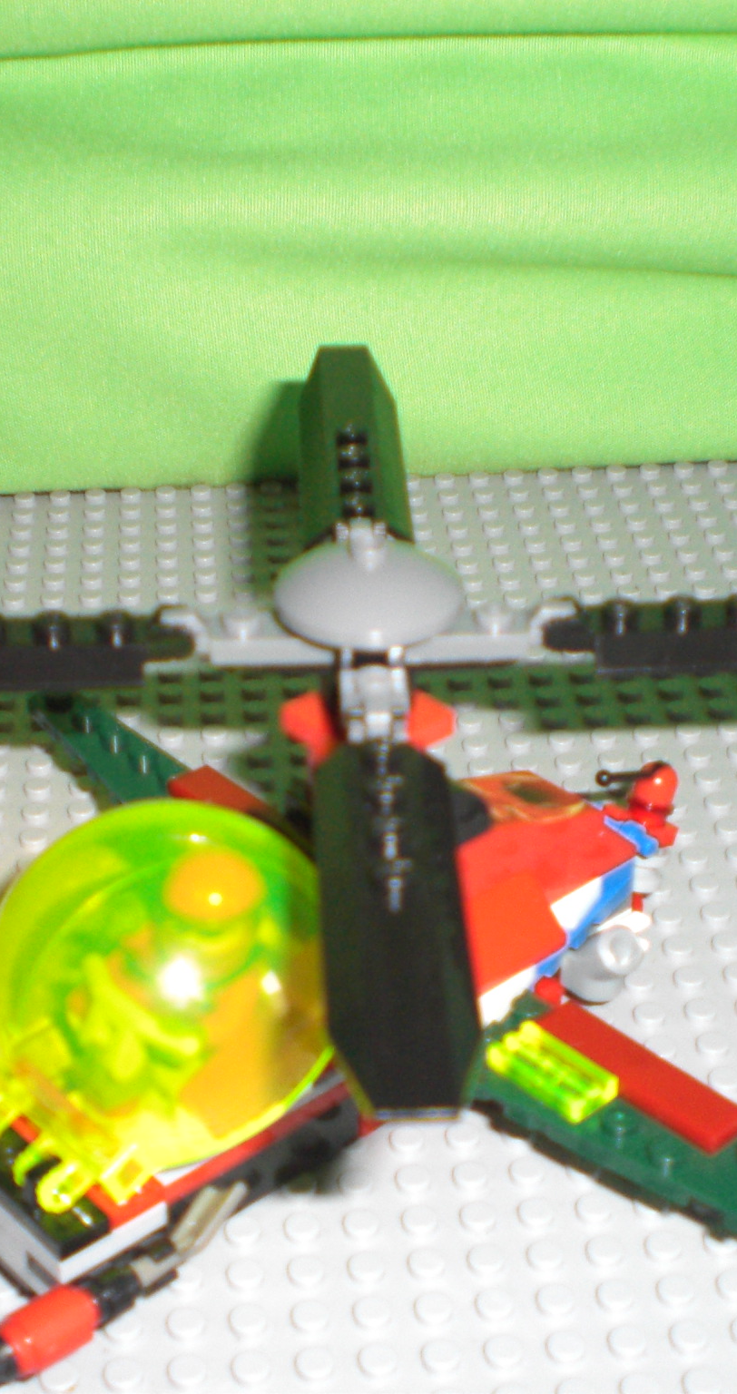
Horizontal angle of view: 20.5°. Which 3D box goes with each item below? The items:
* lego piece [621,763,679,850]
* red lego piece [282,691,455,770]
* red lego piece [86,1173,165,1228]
[{"bbox_3d":[0.046,0.017,0.329,0.008,0.012,0.009,-17,34,-40],"label":"lego piece"},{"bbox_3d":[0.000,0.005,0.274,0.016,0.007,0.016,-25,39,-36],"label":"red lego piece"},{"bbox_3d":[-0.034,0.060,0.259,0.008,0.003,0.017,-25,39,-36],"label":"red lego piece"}]

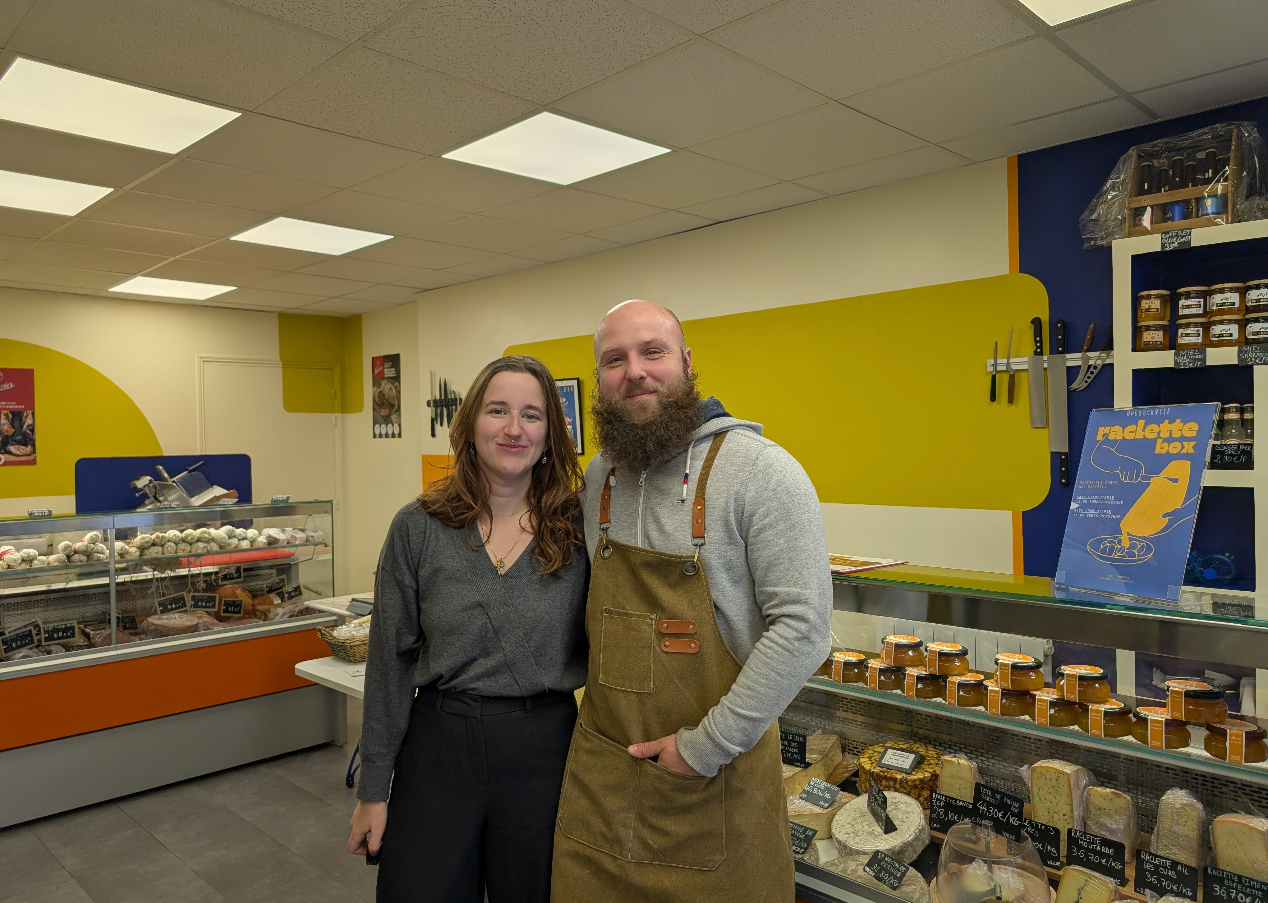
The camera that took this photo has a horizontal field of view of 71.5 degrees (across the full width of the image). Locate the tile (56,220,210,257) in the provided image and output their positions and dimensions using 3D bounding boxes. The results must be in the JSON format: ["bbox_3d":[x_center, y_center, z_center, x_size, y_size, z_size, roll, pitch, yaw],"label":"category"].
[{"bbox_3d":[-2.442,-1.037,4.274,0.600,0.020,0.600,0,1,45],"label":"tile"}]

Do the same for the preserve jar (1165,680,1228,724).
[{"bbox_3d":[0.844,0.374,1.319,0.076,0.045,0.076,-1,1,0],"label":"preserve jar"}]

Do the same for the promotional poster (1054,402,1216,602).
[{"bbox_3d":[0.777,0.074,1.375,0.010,0.301,0.212,20,-9,-28],"label":"promotional poster"}]

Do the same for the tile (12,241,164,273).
[{"bbox_3d":[-2.828,-1.012,4.611,0.597,0.020,0.597,0,2,44],"label":"tile"}]

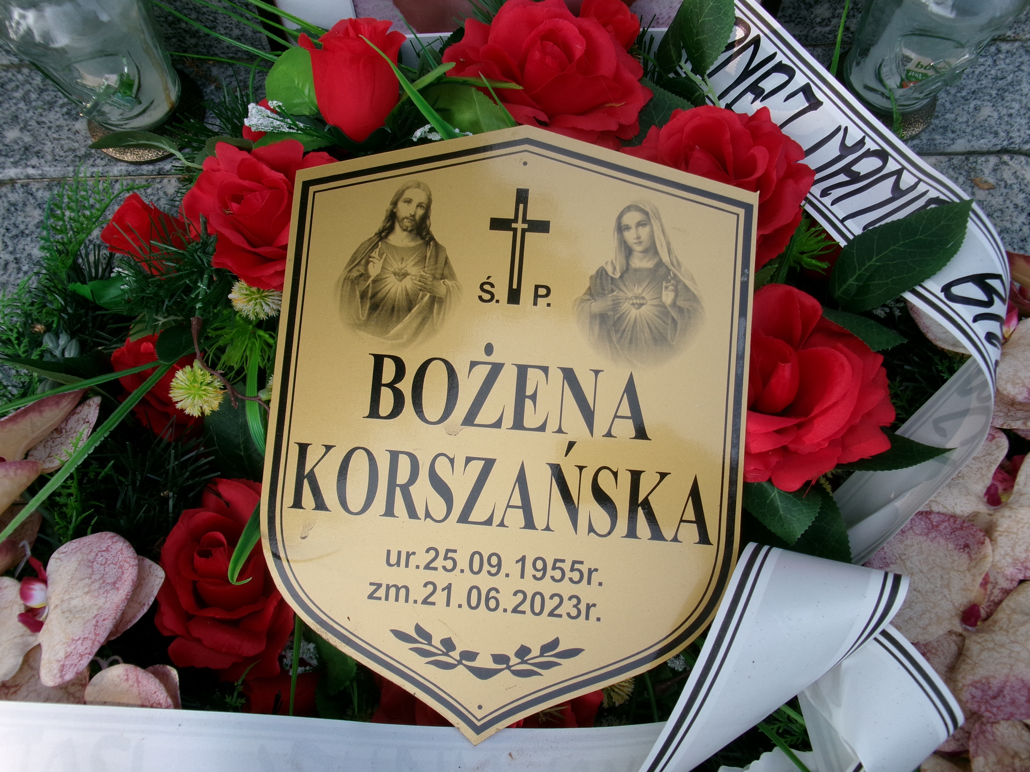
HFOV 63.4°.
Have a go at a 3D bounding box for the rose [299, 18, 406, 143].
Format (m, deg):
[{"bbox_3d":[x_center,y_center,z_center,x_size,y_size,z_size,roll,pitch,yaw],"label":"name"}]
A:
[{"bbox_3d":[-0.080,-0.150,0.410,0.051,0.056,0.051,6,39,-4],"label":"rose"}]

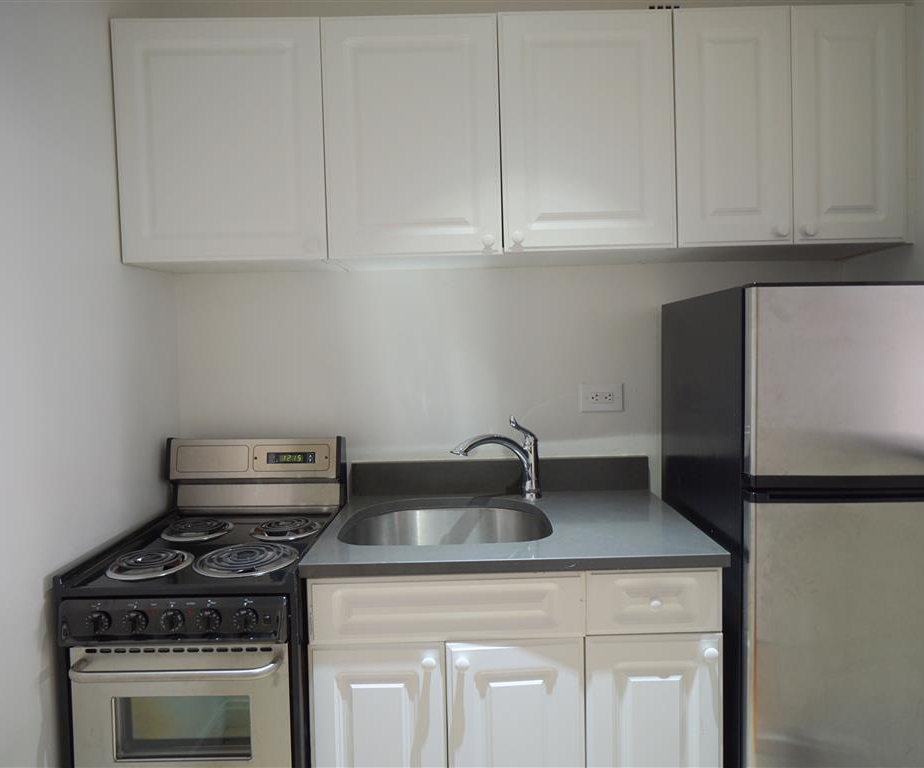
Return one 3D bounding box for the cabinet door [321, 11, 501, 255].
[{"bbox_3d":[-0.128,-0.636,1.576,0.453,0.607,0.021,-1,2,0],"label":"cabinet door"}]

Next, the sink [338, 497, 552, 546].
[{"bbox_3d":[-0.035,0.472,1.614,0.525,0.200,0.450,-1,2,0],"label":"sink"}]

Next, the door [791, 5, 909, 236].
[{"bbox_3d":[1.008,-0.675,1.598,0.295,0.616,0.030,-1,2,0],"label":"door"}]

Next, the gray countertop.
[{"bbox_3d":[0.117,0.371,1.590,0.918,0.029,0.625,-1,2,0],"label":"gray countertop"}]

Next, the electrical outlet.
[{"bbox_3d":[0.442,0.045,1.898,0.132,0.087,0.008,-1,2,0],"label":"electrical outlet"}]

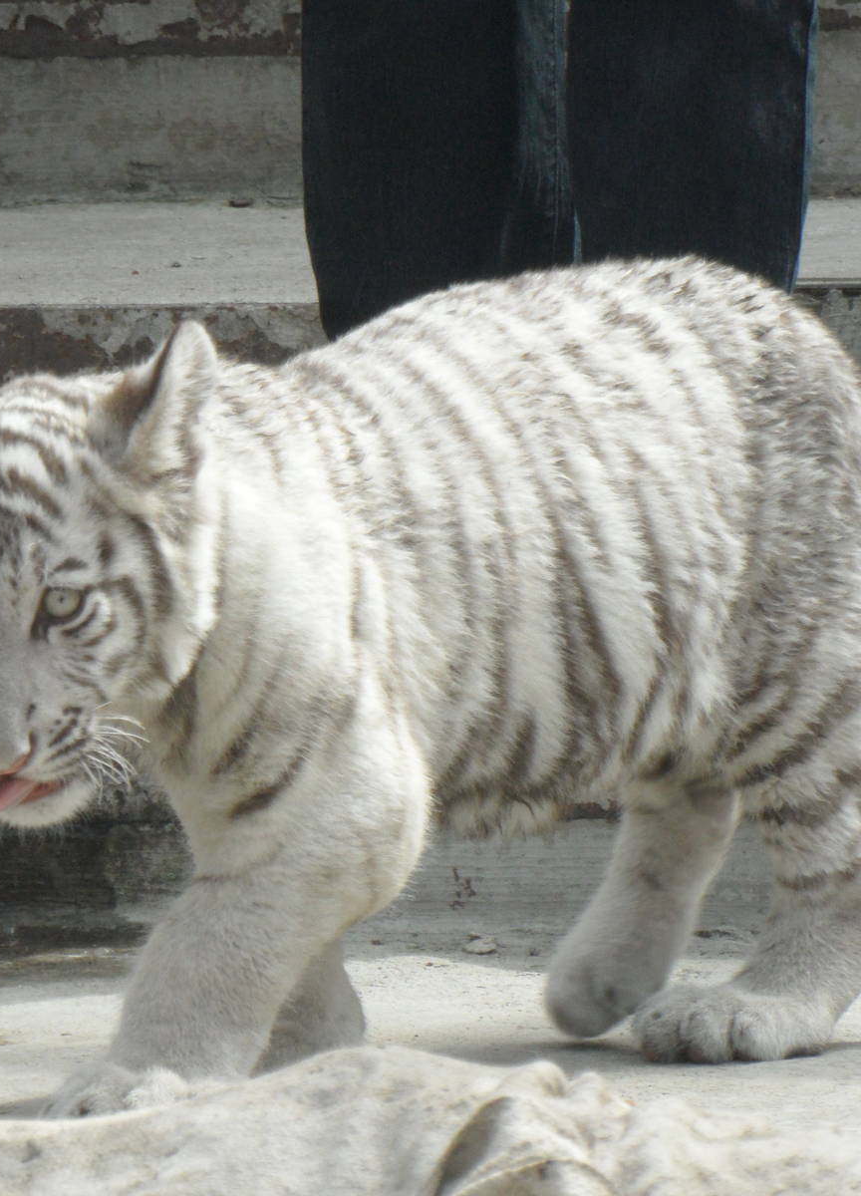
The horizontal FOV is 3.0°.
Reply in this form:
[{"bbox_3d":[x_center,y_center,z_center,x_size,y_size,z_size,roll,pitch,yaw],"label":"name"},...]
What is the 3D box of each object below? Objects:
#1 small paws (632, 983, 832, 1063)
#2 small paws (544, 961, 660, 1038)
[{"bbox_3d":[0.218,0.307,12.000,0.125,0.052,0.095,-11,17,-42],"label":"small paws"},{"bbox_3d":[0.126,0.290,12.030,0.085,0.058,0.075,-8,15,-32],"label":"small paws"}]

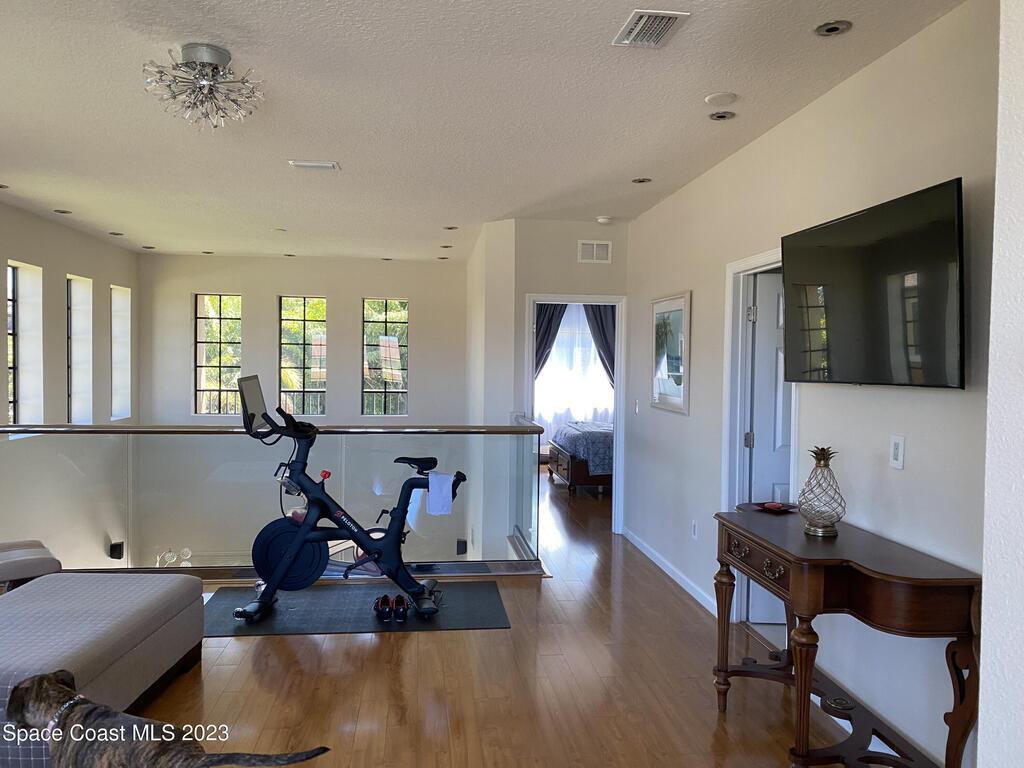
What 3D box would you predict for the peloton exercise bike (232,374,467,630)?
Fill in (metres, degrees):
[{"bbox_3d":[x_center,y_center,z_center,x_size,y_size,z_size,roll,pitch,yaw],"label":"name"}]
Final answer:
[{"bbox_3d":[-0.970,0.665,4.795,1.360,1.400,0.580,1,2,-4],"label":"peloton exercise bike"}]

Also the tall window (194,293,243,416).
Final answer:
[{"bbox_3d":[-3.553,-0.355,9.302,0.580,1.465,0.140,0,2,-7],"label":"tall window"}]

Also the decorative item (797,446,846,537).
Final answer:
[{"bbox_3d":[1.223,0.417,3.023,0.197,0.337,0.197,0,2,-7],"label":"decorative item"}]

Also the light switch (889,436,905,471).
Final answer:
[{"bbox_3d":[1.441,0.256,2.888,0.010,0.122,0.080,0,2,-7],"label":"light switch"}]

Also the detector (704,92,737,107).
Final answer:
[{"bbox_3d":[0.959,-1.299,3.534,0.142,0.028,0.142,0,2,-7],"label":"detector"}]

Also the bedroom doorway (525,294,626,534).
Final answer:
[{"bbox_3d":[0.547,0.277,6.779,0.887,2.095,0.150,0,2,-7],"label":"bedroom doorway"}]

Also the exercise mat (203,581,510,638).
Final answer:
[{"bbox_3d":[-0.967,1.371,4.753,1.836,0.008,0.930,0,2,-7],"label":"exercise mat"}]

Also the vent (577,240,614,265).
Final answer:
[{"bbox_3d":[0.736,-1.151,6.706,0.305,0.200,0.020,0,2,-7],"label":"vent"}]

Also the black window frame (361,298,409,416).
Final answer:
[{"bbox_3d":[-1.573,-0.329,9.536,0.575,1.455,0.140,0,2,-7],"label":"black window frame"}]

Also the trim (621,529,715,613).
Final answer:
[{"bbox_3d":[1.114,1.323,5.682,0.018,0.088,2.220,0,2,-7],"label":"trim"}]

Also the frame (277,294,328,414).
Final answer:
[{"bbox_3d":[-2.601,-0.339,9.597,0.610,1.480,0.120,0,2,-7],"label":"frame"}]

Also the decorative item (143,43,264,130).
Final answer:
[{"bbox_3d":[-1.228,-1.169,3.090,0.485,0.310,0.485,0,2,-7],"label":"decorative item"}]

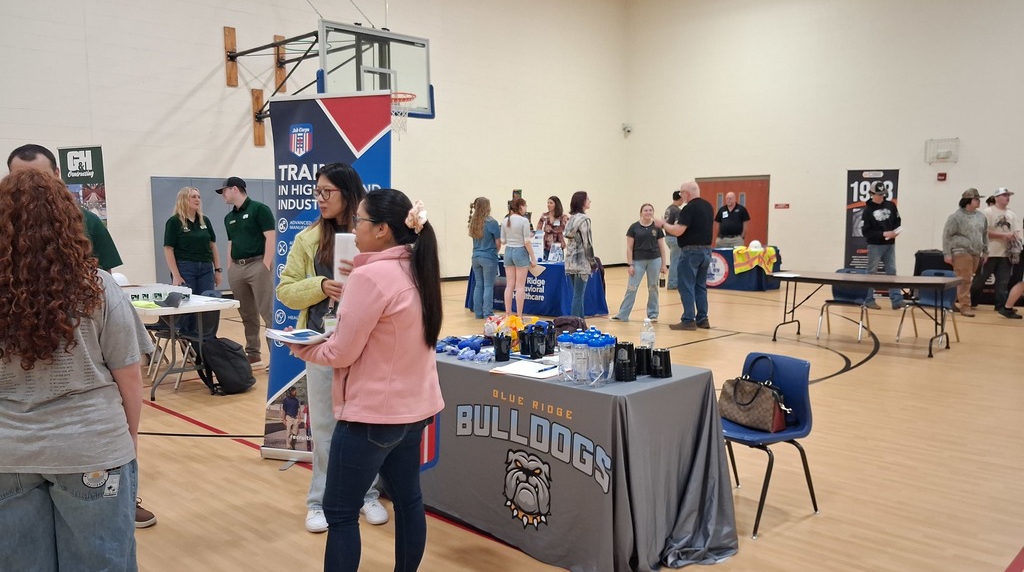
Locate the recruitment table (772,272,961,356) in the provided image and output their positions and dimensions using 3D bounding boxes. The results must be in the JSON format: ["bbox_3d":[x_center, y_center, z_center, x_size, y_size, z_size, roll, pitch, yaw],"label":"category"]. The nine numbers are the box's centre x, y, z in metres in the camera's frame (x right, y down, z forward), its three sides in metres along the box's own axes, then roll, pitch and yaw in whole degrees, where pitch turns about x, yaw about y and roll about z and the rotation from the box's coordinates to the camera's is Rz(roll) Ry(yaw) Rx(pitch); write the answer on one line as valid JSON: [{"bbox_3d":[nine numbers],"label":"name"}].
[{"bbox_3d":[3.806,0.281,8.750,1.830,0.740,0.760,4,7,43],"label":"recruitment table"}]

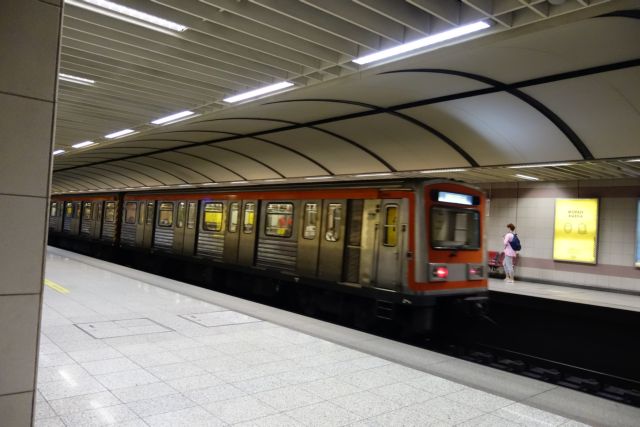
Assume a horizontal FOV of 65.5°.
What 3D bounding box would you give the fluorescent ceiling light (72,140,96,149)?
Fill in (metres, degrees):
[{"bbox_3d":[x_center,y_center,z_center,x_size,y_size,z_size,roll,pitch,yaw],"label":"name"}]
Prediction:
[{"bbox_3d":[-6.120,-1.798,12.876,0.150,0.080,1.500,4,-2,-41],"label":"fluorescent ceiling light"}]

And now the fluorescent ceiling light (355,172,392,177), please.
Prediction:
[{"bbox_3d":[1.764,-1.274,16.197,0.150,0.080,1.500,4,-2,-41],"label":"fluorescent ceiling light"}]

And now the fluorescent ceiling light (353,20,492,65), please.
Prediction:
[{"bbox_3d":[0.890,-1.620,4.724,0.150,0.080,1.500,4,-2,-41],"label":"fluorescent ceiling light"}]

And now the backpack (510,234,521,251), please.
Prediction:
[{"bbox_3d":[6.019,0.897,15.251,0.230,0.480,0.310,2,-2,33],"label":"backpack"}]

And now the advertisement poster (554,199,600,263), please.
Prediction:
[{"bbox_3d":[7.400,0.521,14.409,0.100,1.860,1.180,4,-2,-41],"label":"advertisement poster"}]

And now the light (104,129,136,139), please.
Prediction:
[{"bbox_3d":[-4.369,-1.754,10.839,0.150,0.080,1.500,4,-2,-41],"label":"light"}]

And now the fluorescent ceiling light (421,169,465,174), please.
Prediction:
[{"bbox_3d":[3.471,-1.231,14.213,0.150,0.080,1.500,4,-2,-41],"label":"fluorescent ceiling light"}]

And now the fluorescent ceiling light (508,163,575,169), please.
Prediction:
[{"bbox_3d":[5.307,-1.183,12.120,0.150,0.080,1.500,4,-2,-41],"label":"fluorescent ceiling light"}]

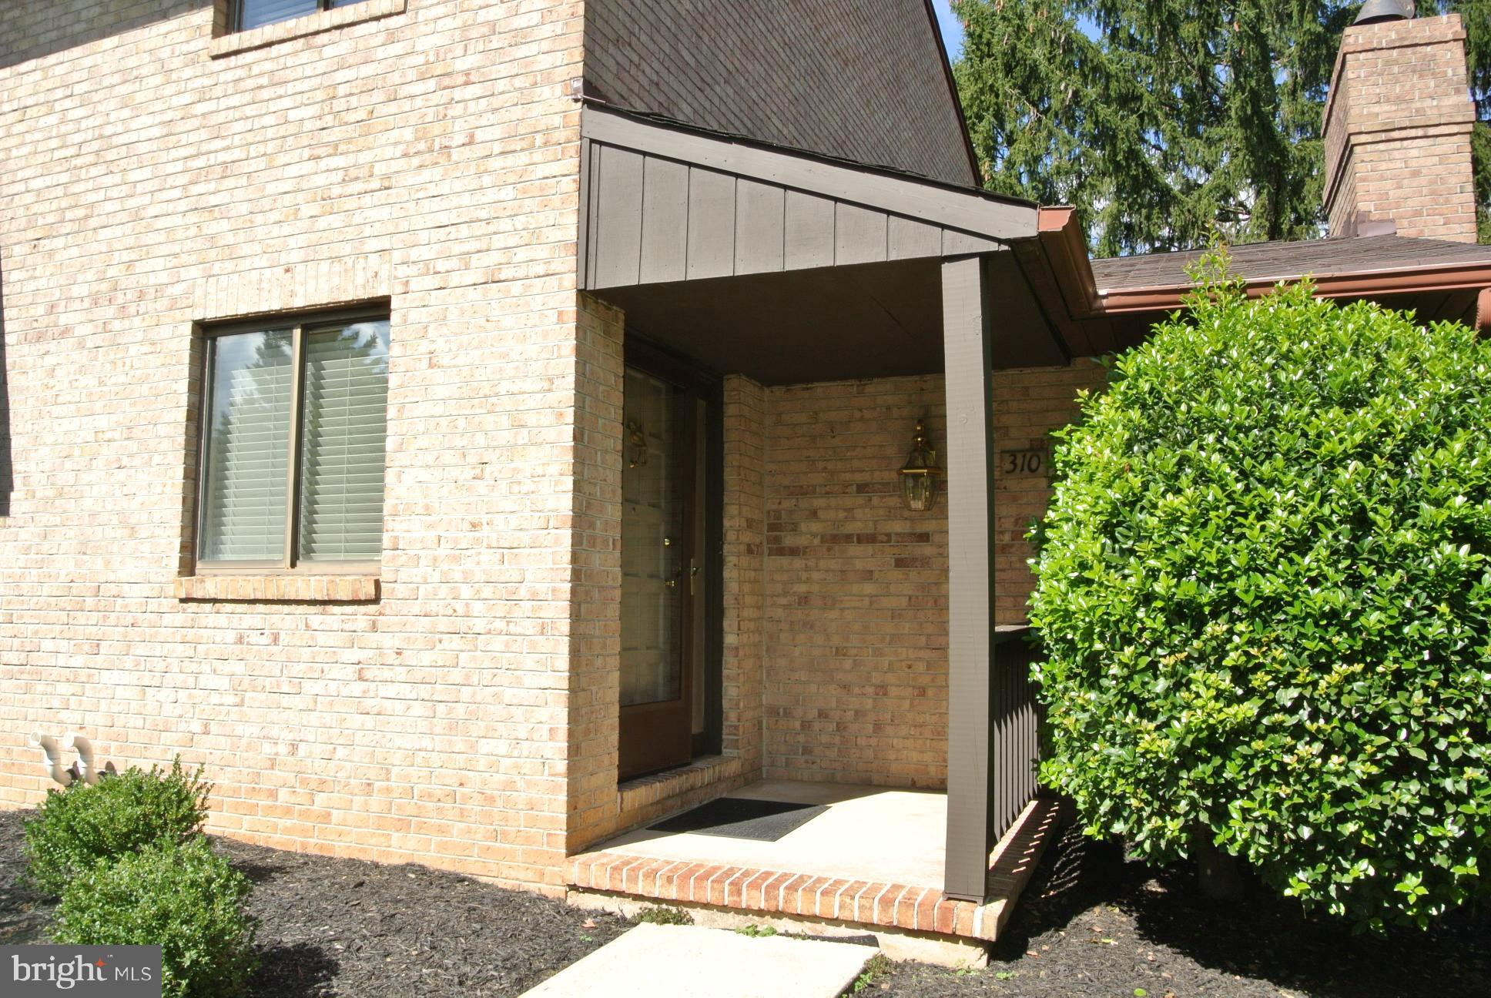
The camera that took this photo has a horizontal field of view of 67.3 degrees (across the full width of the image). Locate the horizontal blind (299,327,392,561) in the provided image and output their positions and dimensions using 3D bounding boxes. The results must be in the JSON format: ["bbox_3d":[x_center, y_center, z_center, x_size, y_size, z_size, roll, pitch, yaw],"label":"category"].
[{"bbox_3d":[-1.856,-0.280,5.188,0.520,1.140,0.050,-2,-5,22],"label":"horizontal blind"}]

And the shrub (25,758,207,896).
[{"bbox_3d":[-2.400,1.240,4.320,0.630,0.500,0.620,-2,-5,22],"label":"shrub"}]

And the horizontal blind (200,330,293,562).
[{"bbox_3d":[-2.393,-0.266,5.407,0.520,1.140,0.050,-2,-5,22],"label":"horizontal blind"}]

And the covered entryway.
[{"bbox_3d":[0.578,0.012,5.151,1.870,3.190,2.150,-2,-5,22],"label":"covered entryway"}]

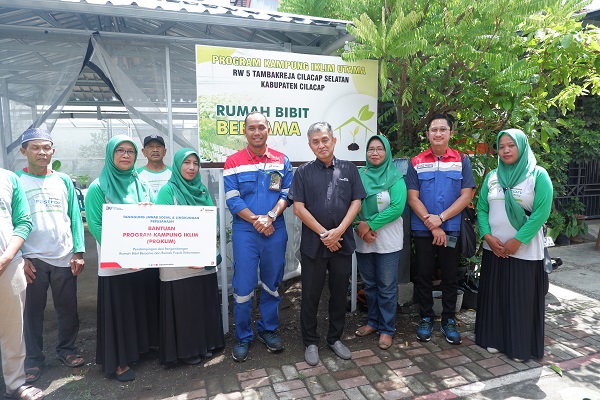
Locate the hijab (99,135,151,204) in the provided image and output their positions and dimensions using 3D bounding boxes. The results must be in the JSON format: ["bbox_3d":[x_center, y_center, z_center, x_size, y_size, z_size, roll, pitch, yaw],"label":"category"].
[{"bbox_3d":[-1.122,-0.192,2.413,0.320,0.440,0.310,-5,8,-31],"label":"hijab"}]

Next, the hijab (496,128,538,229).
[{"bbox_3d":[1.444,-0.129,2.574,0.280,0.685,0.300,4,8,37],"label":"hijab"}]

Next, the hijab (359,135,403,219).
[{"bbox_3d":[0.578,-0.172,2.840,0.350,0.625,0.310,2,7,22],"label":"hijab"}]

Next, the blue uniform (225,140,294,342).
[{"bbox_3d":[-0.287,0.321,2.746,0.490,1.385,0.340,-1,7,-5],"label":"blue uniform"}]

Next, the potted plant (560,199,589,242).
[{"bbox_3d":[4.433,0.303,6.234,0.370,0.690,0.370,4,8,36],"label":"potted plant"}]

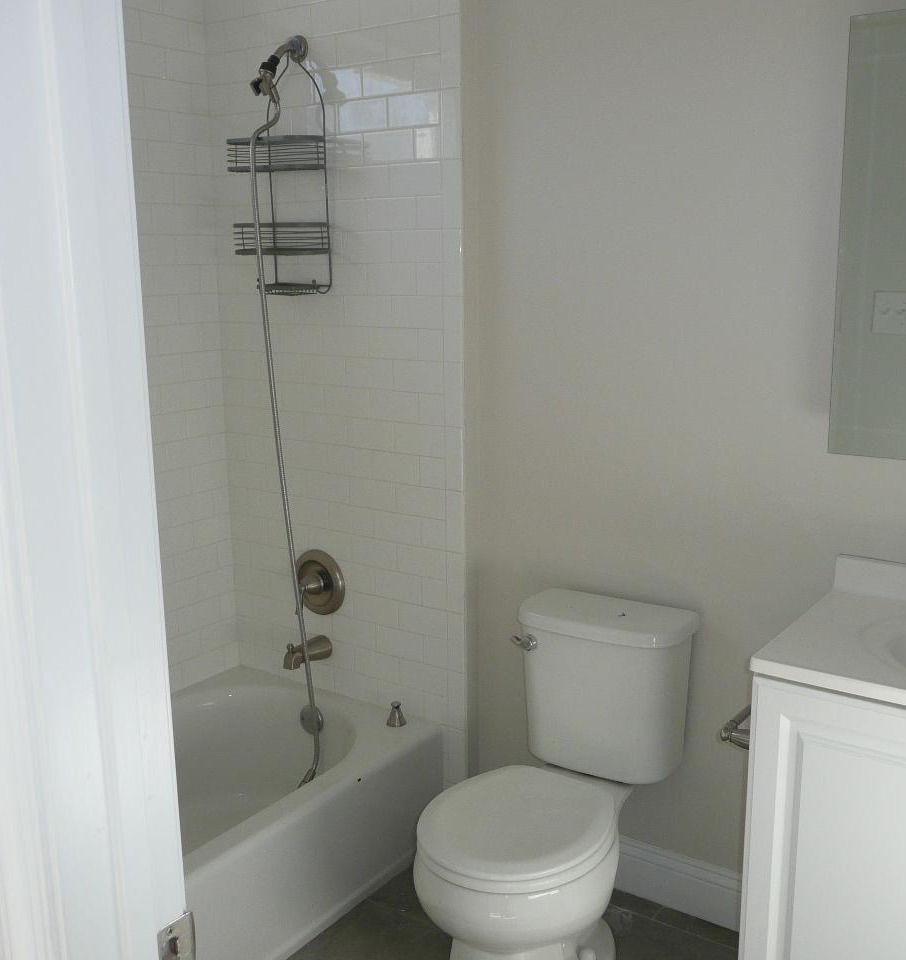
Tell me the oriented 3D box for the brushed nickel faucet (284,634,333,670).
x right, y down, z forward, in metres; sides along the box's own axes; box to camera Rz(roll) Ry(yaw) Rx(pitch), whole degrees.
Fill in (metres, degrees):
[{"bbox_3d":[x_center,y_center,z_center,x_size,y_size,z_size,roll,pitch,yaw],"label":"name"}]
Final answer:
[{"bbox_3d":[-0.401,0.468,2.819,0.062,0.080,0.148,7,14,35],"label":"brushed nickel faucet"}]

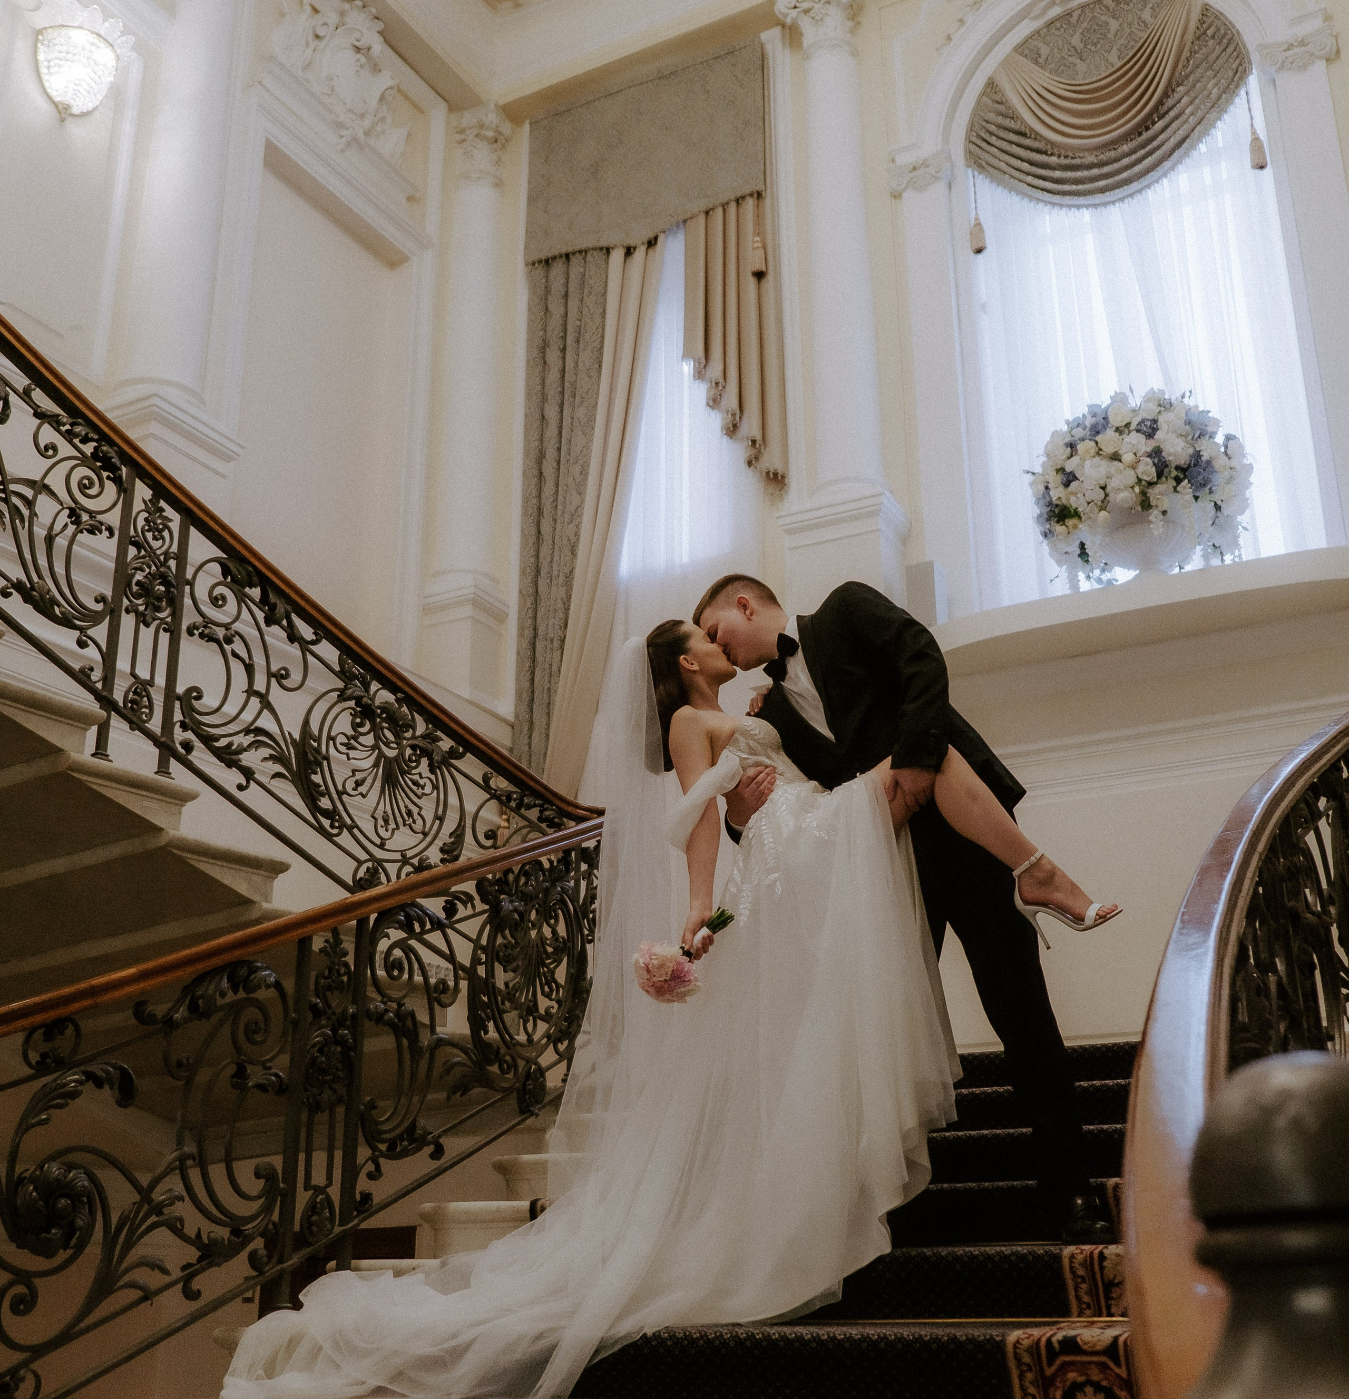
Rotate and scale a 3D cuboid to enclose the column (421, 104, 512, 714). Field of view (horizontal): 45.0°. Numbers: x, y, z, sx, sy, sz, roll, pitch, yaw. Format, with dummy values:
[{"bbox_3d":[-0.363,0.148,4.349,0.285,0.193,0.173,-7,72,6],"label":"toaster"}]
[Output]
[{"bbox_3d":[-1.290,-1.979,10.662,0.420,4.490,0.440,-10,-21,26],"label":"column"}]

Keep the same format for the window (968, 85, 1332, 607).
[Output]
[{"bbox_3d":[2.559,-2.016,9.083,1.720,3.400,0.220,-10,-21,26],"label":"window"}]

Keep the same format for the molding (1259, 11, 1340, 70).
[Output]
[{"bbox_3d":[3.333,-3.526,8.753,0.380,0.290,0.180,-10,-21,26],"label":"molding"}]

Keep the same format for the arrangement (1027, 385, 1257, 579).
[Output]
[{"bbox_3d":[2.369,-1.067,8.305,1.060,1.140,0.950,-10,-21,26],"label":"arrangement"}]

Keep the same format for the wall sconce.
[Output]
[{"bbox_3d":[-2.897,-3.171,8.070,0.240,0.620,0.480,-10,-21,26],"label":"wall sconce"}]

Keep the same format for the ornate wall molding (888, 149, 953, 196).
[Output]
[{"bbox_3d":[1.449,-3.178,9.695,0.380,0.290,0.180,-10,-21,26],"label":"ornate wall molding"}]

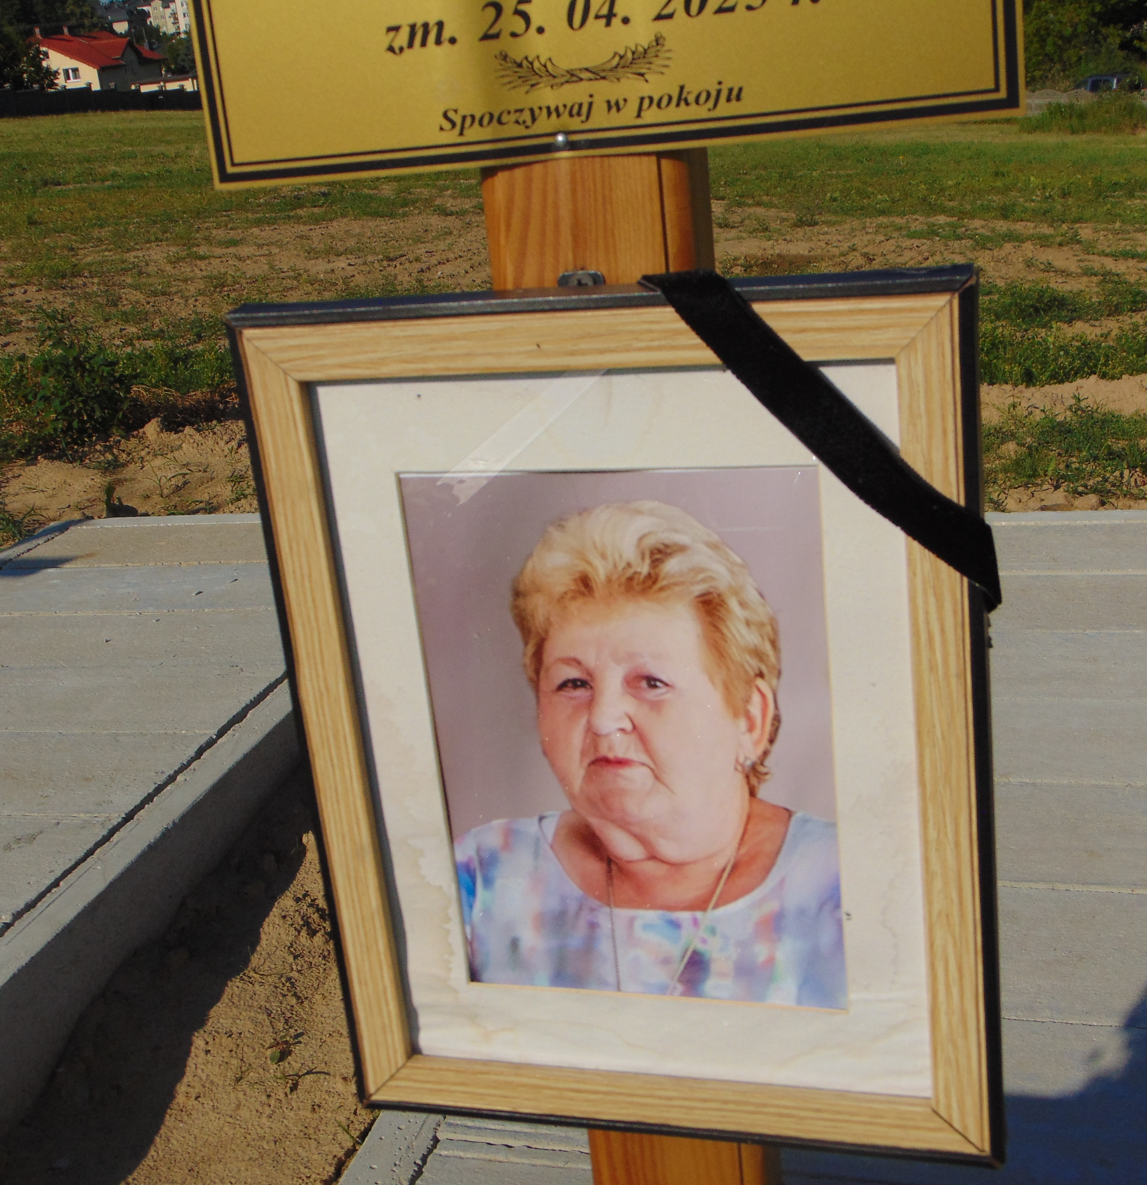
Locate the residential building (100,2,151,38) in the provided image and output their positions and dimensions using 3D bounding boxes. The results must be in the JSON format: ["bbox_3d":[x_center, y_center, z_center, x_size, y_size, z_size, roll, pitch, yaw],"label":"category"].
[{"bbox_3d":[-71.640,-90.810,285.000,9.500,8.000,9.000,-7,17,1],"label":"residential building"}]

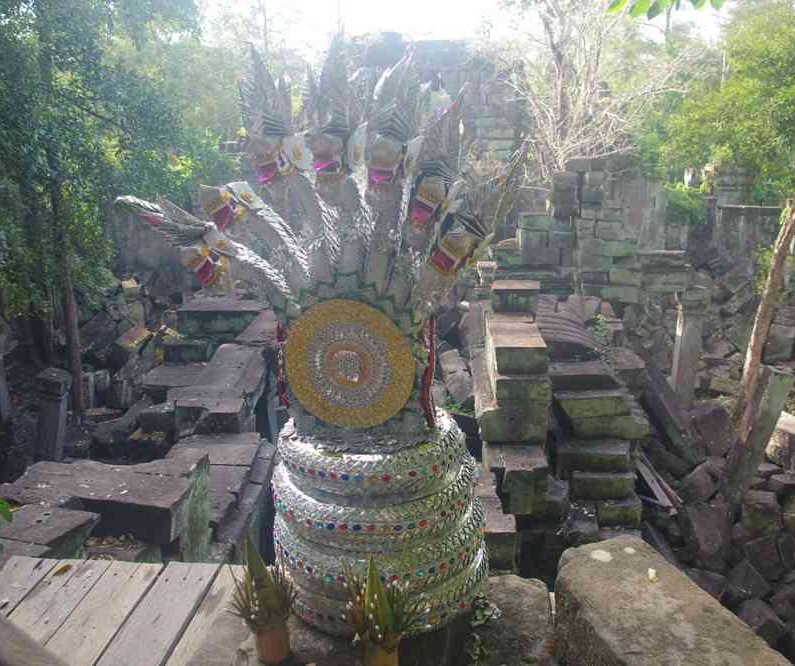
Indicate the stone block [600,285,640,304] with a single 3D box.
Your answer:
[{"bbox_3d":[4.375,-0.746,14.700,0.740,0.330,0.550,0,17,3],"label":"stone block"}]

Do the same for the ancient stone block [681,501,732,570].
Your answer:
[{"bbox_3d":[3.341,2.200,8.100,0.450,0.550,0.550,3,13,15],"label":"ancient stone block"}]

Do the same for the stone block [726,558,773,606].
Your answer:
[{"bbox_3d":[3.430,2.431,7.300,0.380,0.330,0.380,9,15,34],"label":"stone block"}]

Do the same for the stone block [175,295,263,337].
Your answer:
[{"bbox_3d":[-1.997,-0.176,8.500,0.930,0.320,0.600,-1,13,-3],"label":"stone block"}]

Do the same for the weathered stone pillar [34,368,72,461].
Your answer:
[{"bbox_3d":[-5.165,1.263,11.200,0.400,1.500,0.400,9,16,-2],"label":"weathered stone pillar"}]

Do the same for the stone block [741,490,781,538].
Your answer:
[{"bbox_3d":[4.081,2.035,8.400,0.370,0.330,0.380,5,17,18],"label":"stone block"}]

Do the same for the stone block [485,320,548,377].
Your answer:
[{"bbox_3d":[1.390,0.181,8.750,0.565,0.300,0.980,0,17,3],"label":"stone block"}]

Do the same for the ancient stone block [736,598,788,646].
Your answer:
[{"bbox_3d":[3.299,2.637,6.800,0.380,0.280,0.400,-1,16,1],"label":"ancient stone block"}]

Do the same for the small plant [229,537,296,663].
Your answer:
[{"bbox_3d":[-0.391,0.772,2.170,0.180,0.360,0.180,0,17,3],"label":"small plant"}]

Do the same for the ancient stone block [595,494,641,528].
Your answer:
[{"bbox_3d":[2.684,2.144,9.100,0.500,0.300,0.420,0,17,3],"label":"ancient stone block"}]

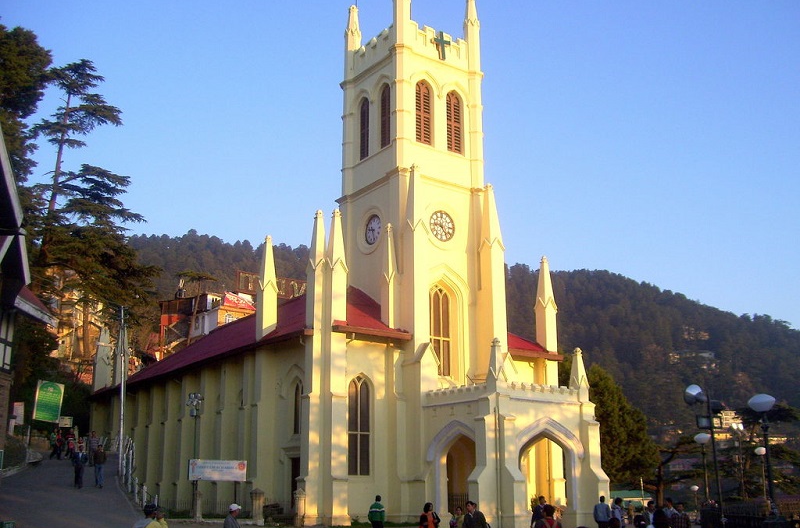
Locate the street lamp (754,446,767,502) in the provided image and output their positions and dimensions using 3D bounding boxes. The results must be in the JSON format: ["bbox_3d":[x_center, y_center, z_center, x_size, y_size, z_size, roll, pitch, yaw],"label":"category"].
[{"bbox_3d":[16.535,9.715,38.000,0.580,2.800,0.580,11,-19,-35],"label":"street lamp"}]

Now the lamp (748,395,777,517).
[{"bbox_3d":[7.813,4.103,17.799,0.600,2.650,0.600,11,-19,-35],"label":"lamp"}]

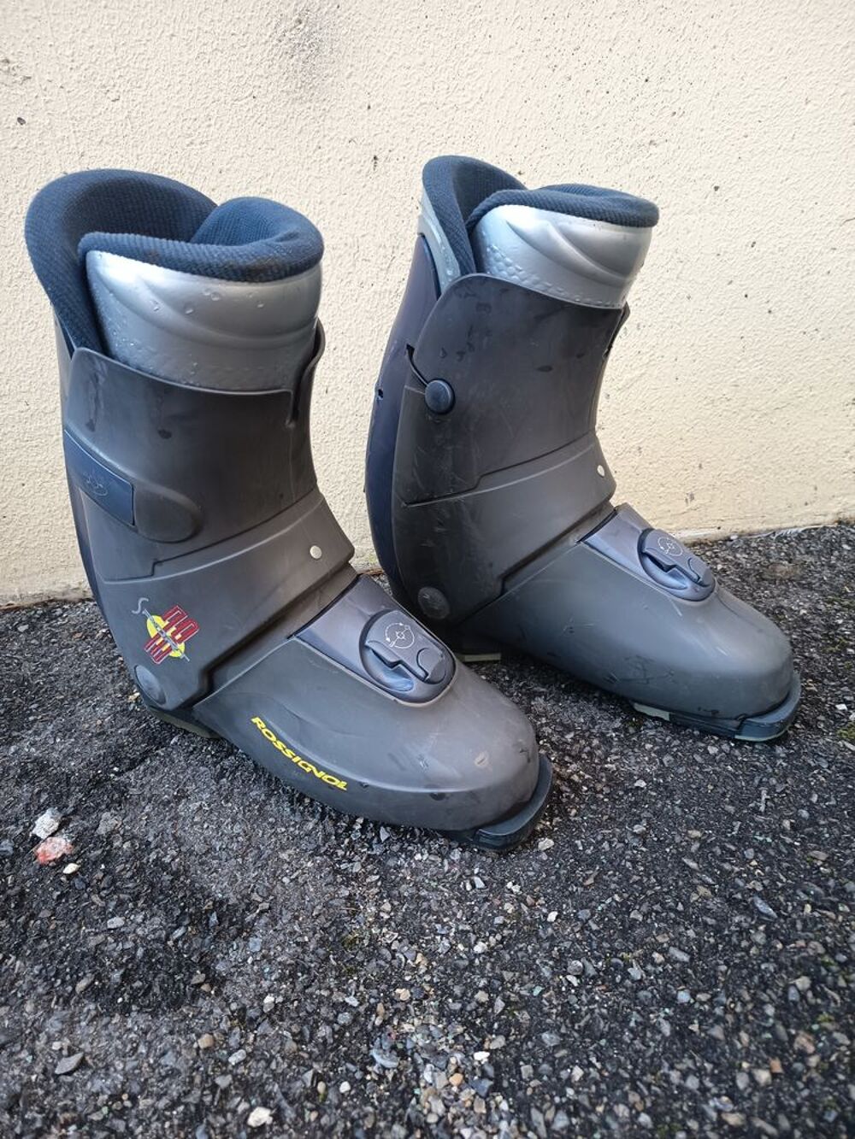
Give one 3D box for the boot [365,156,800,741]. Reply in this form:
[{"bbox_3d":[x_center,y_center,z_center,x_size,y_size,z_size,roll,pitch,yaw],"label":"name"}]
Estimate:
[{"bbox_3d":[0.094,-0.087,0.512,0.317,0.340,0.120,17,35,32],"label":"boot"}]

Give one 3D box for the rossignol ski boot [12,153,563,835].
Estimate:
[{"bbox_3d":[-0.077,-0.036,0.433,0.317,0.340,0.120,14,34,25],"label":"rossignol ski boot"}]

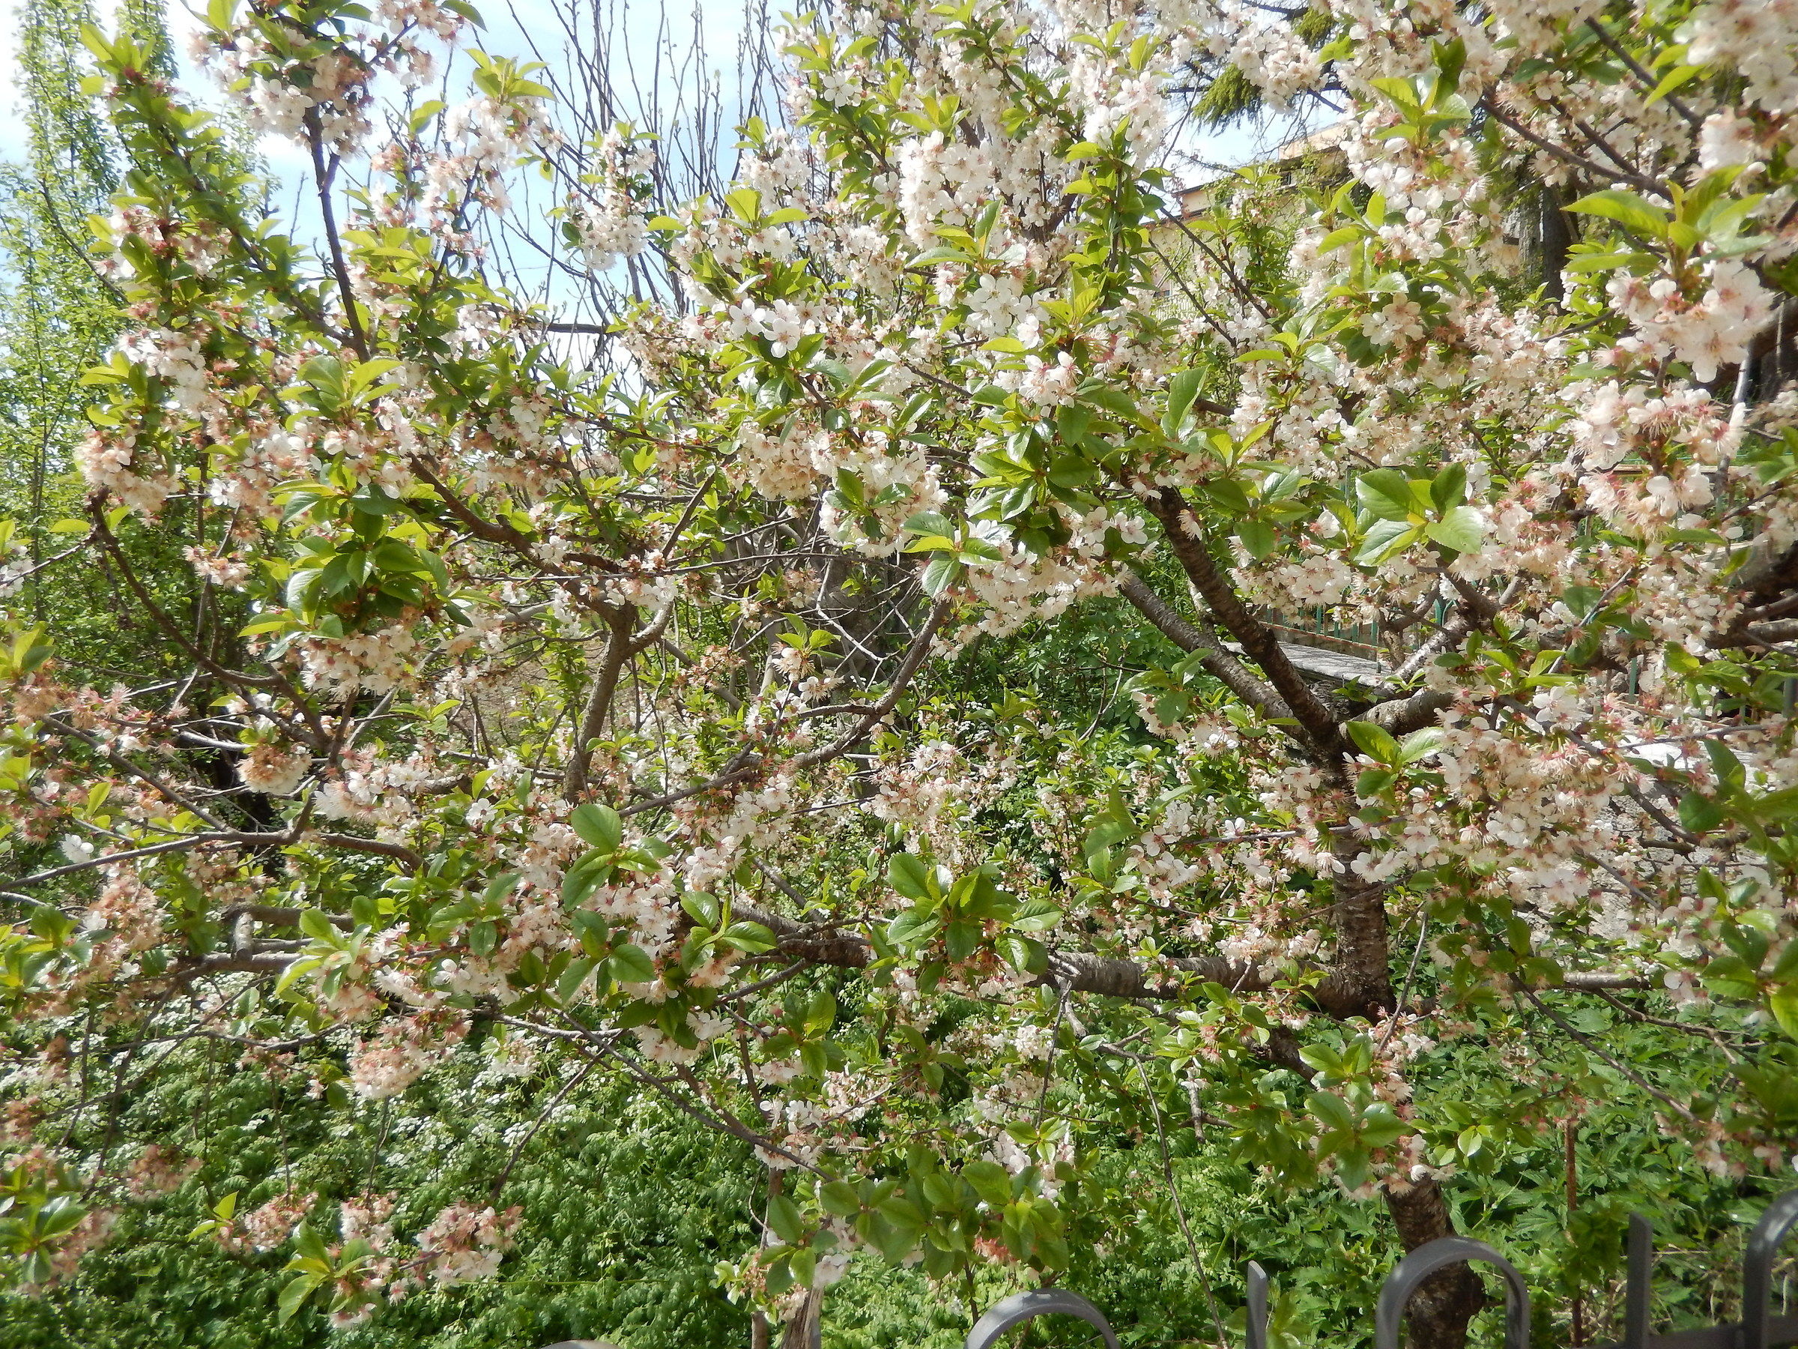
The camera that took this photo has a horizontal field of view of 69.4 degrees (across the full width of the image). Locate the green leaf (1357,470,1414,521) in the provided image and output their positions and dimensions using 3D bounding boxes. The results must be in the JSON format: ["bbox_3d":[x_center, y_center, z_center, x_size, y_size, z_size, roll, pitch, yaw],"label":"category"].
[{"bbox_3d":[0.425,-0.153,1.130,0.065,0.037,0.011,34,18,-2],"label":"green leaf"}]

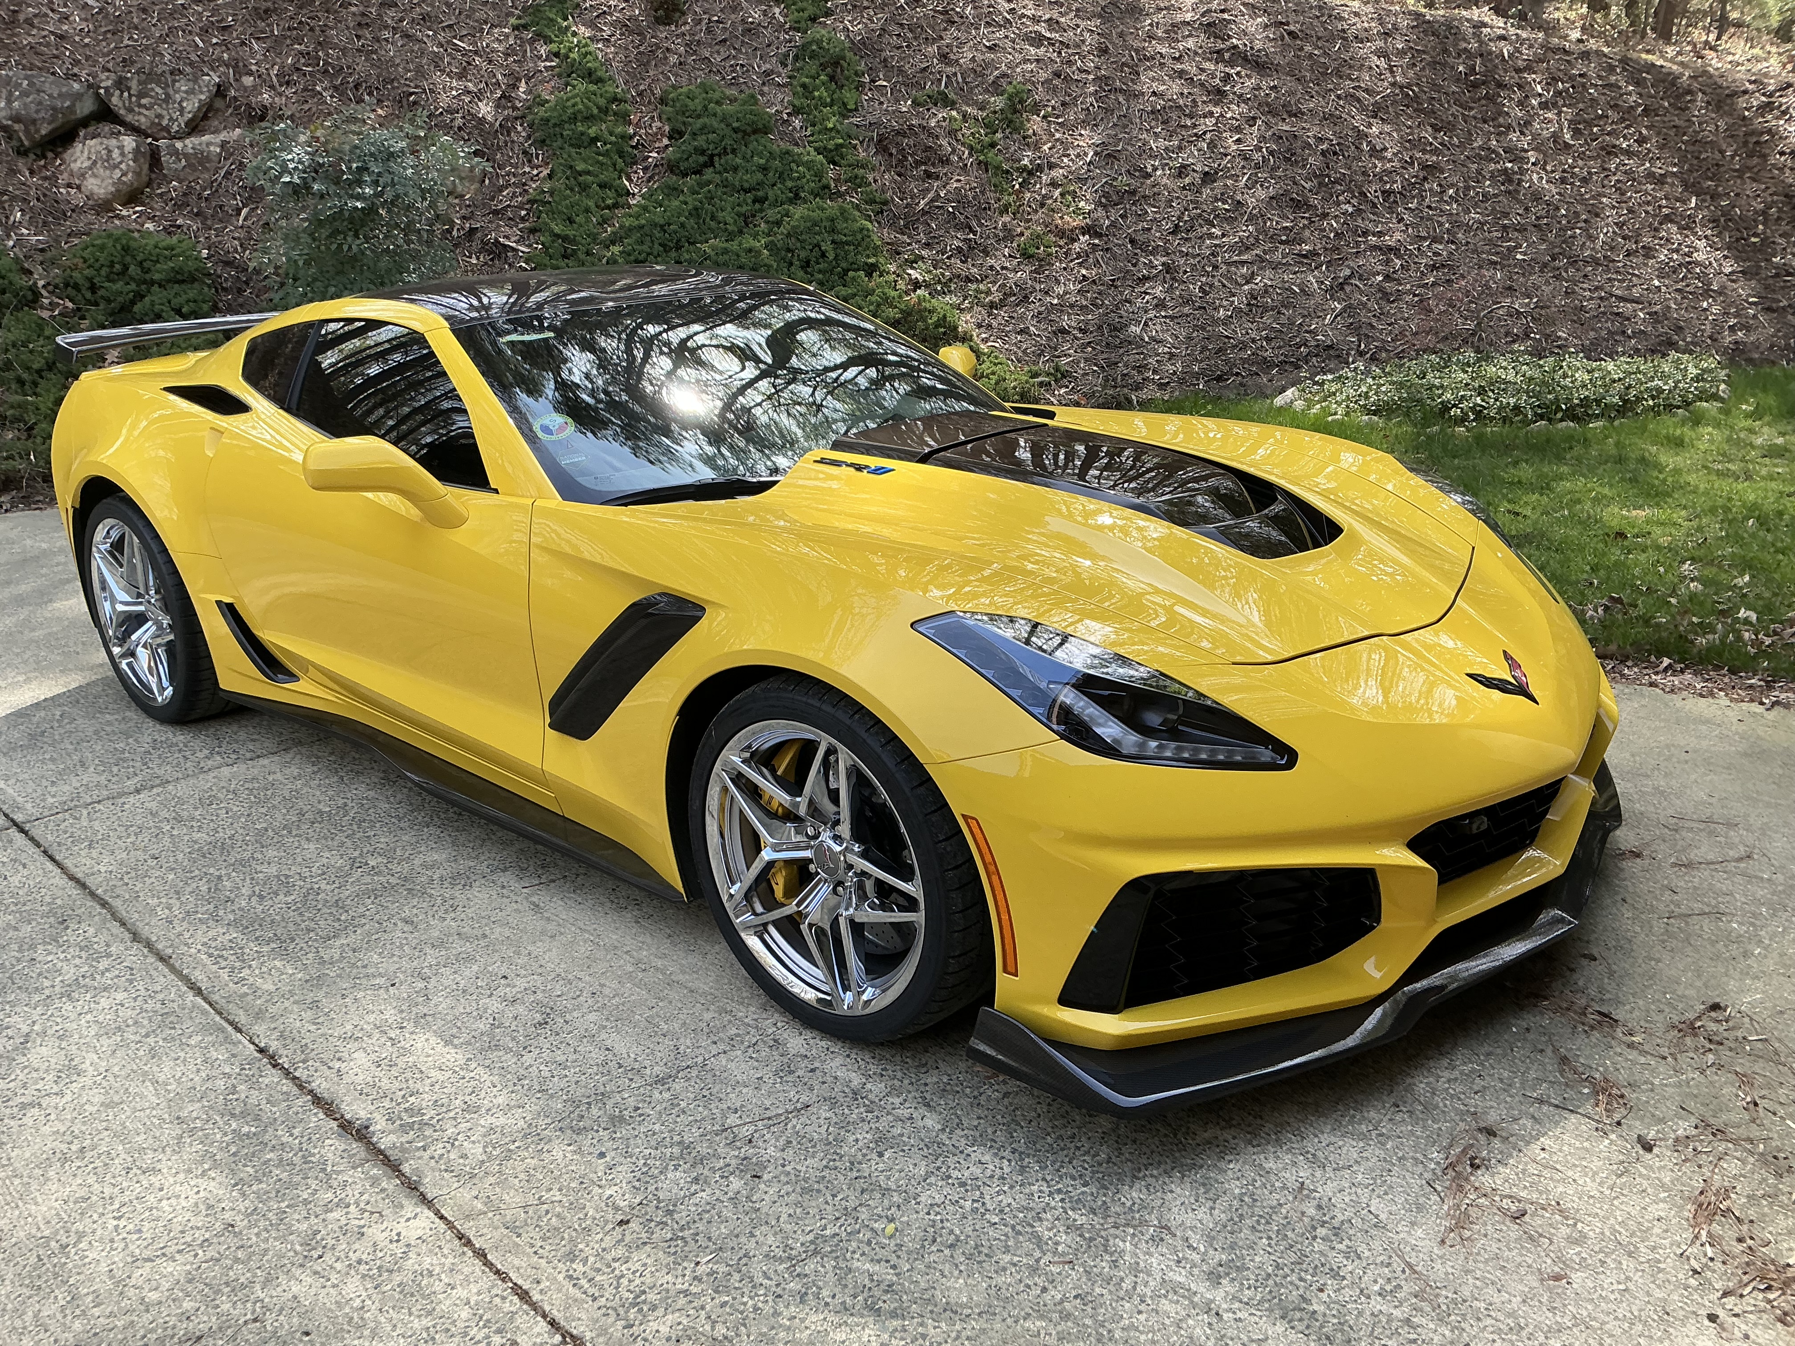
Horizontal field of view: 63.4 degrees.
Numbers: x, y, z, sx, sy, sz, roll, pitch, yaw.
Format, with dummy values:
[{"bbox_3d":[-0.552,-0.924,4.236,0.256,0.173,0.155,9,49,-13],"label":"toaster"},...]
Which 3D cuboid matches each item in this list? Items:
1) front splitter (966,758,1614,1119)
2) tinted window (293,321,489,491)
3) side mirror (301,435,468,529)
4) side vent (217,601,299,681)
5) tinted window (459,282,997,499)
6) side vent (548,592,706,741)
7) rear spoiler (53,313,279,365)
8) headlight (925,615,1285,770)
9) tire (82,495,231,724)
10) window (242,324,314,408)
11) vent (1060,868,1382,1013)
[{"bbox_3d":[0.967,0.377,2.750,0.620,0.125,1.890,14,23,40],"label":"front splitter"},{"bbox_3d":[-1.173,-0.643,3.372,0.925,0.355,0.070,14,-4,40],"label":"tinted window"},{"bbox_3d":[-1.062,-0.401,3.010,0.330,0.195,0.200,14,24,40],"label":"side mirror"},{"bbox_3d":[-1.629,-0.077,3.708,0.320,0.190,0.070,9,20,30],"label":"side vent"},{"bbox_3d":[-0.319,-0.738,3.536,0.840,0.180,1.470,42,39,25],"label":"tinted window"},{"bbox_3d":[-0.509,-0.002,2.691,0.530,0.335,0.100,14,24,40],"label":"side vent"},{"bbox_3d":[-2.058,-1.192,5.014,0.270,0.130,1.560,14,24,40],"label":"rear spoiler"},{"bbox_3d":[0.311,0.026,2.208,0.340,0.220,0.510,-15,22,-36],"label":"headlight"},{"bbox_3d":[-2.077,-0.211,4.273,0.672,0.672,0.335,14,23,40],"label":"tire"},{"bbox_3d":[-1.600,-0.805,3.764,0.420,0.245,0.060,16,-9,44],"label":"window"},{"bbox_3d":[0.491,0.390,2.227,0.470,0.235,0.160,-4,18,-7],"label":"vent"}]

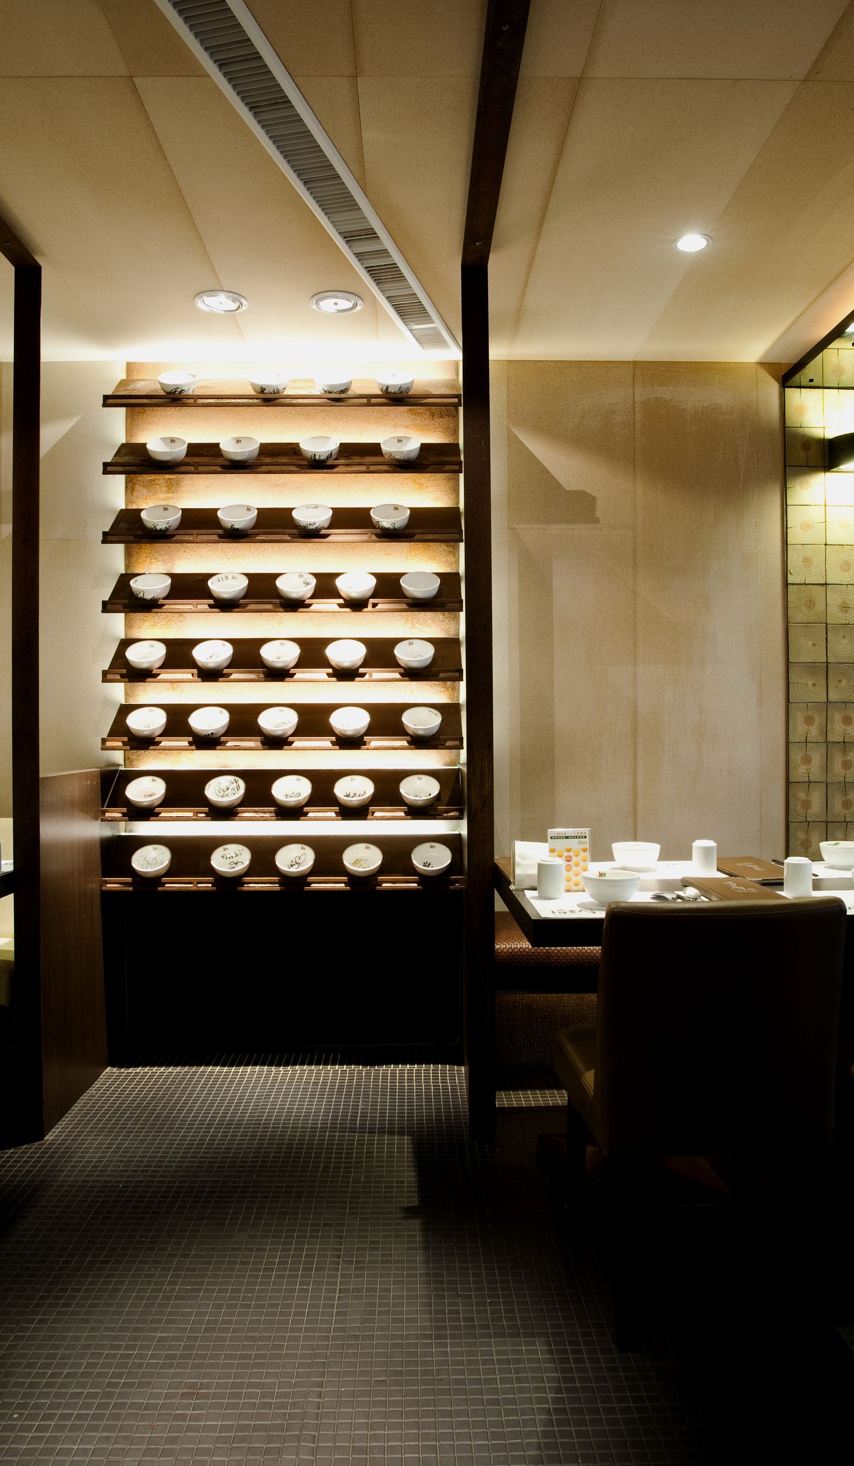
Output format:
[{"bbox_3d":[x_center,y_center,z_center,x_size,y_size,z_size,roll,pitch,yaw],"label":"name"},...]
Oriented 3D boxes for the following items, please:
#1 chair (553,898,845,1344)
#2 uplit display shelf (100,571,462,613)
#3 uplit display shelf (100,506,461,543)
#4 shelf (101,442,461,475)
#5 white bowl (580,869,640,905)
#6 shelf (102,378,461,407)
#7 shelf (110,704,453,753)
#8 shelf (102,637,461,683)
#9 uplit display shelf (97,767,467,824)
[{"bbox_3d":[0.540,0.731,2.097,0.450,0.856,0.590,0,0,-3],"label":"chair"},{"bbox_3d":[-0.485,-0.484,3.370,1.205,0.167,0.215,0,0,-1],"label":"uplit display shelf"},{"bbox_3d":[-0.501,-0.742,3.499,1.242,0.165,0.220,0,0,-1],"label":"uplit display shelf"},{"bbox_3d":[-0.487,-0.948,3.369,1.205,0.166,0.215,0,0,-1],"label":"shelf"},{"bbox_3d":[0.435,0.368,2.294,0.132,0.072,0.132,0,0,0],"label":"white bowl"},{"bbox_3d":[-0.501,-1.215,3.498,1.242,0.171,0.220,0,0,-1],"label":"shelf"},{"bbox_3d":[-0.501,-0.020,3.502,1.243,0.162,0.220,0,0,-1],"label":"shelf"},{"bbox_3d":[-0.484,-0.254,3.370,1.205,0.170,0.215,0,0,-1],"label":"shelf"},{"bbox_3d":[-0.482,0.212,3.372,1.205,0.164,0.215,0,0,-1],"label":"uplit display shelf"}]

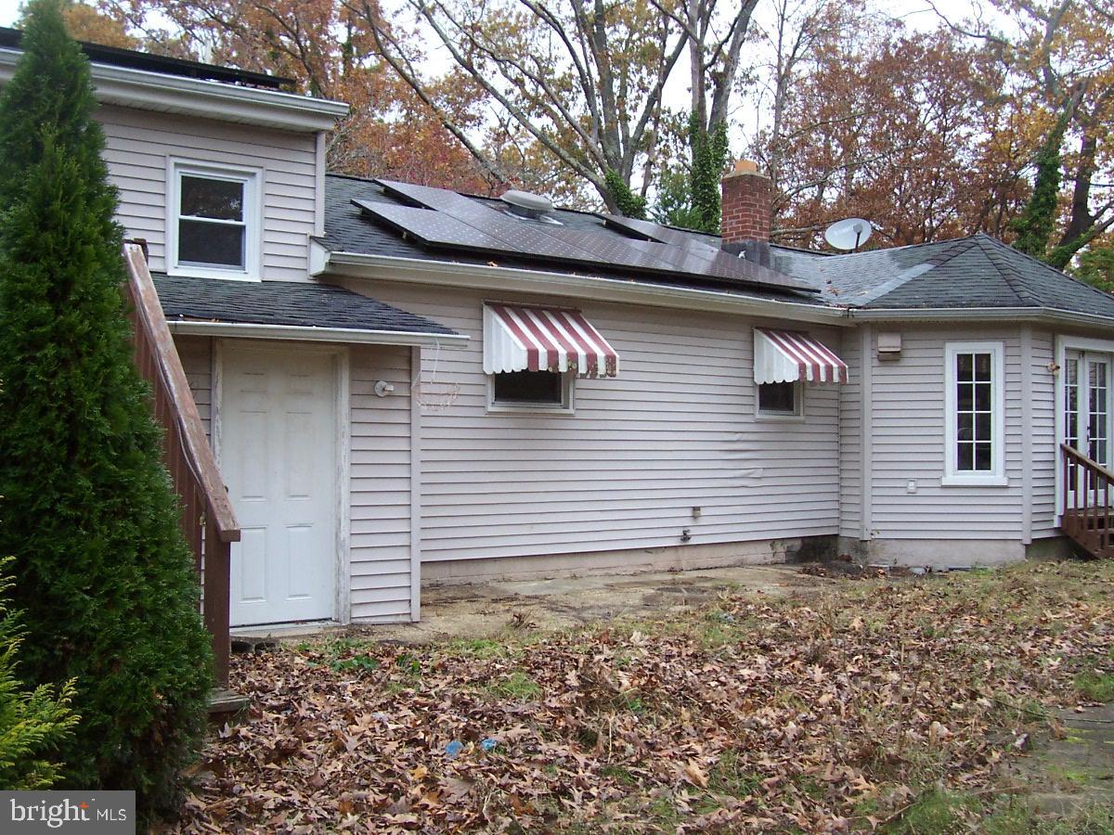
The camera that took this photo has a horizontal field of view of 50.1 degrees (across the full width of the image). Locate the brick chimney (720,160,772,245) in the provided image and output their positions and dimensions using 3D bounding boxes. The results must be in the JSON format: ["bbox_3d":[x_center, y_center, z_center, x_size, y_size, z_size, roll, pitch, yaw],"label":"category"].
[{"bbox_3d":[2.429,-2.740,15.246,0.430,1.117,0.430,1,-2,-37],"label":"brick chimney"}]

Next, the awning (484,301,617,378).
[{"bbox_3d":[-0.028,-0.728,11.242,1.127,0.669,0.620,1,-2,-37],"label":"awning"}]

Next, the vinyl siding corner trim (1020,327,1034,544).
[{"bbox_3d":[5.440,0.199,13.790,0.115,2.540,0.090,0,-2,-9],"label":"vinyl siding corner trim"}]

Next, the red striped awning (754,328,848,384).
[{"bbox_3d":[2.780,-0.695,13.457,0.892,0.623,0.600,1,-2,-37],"label":"red striped awning"}]

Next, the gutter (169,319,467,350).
[{"bbox_3d":[-1.556,-0.555,8.120,2.185,0.100,0.115,0,-1,-36],"label":"gutter"}]

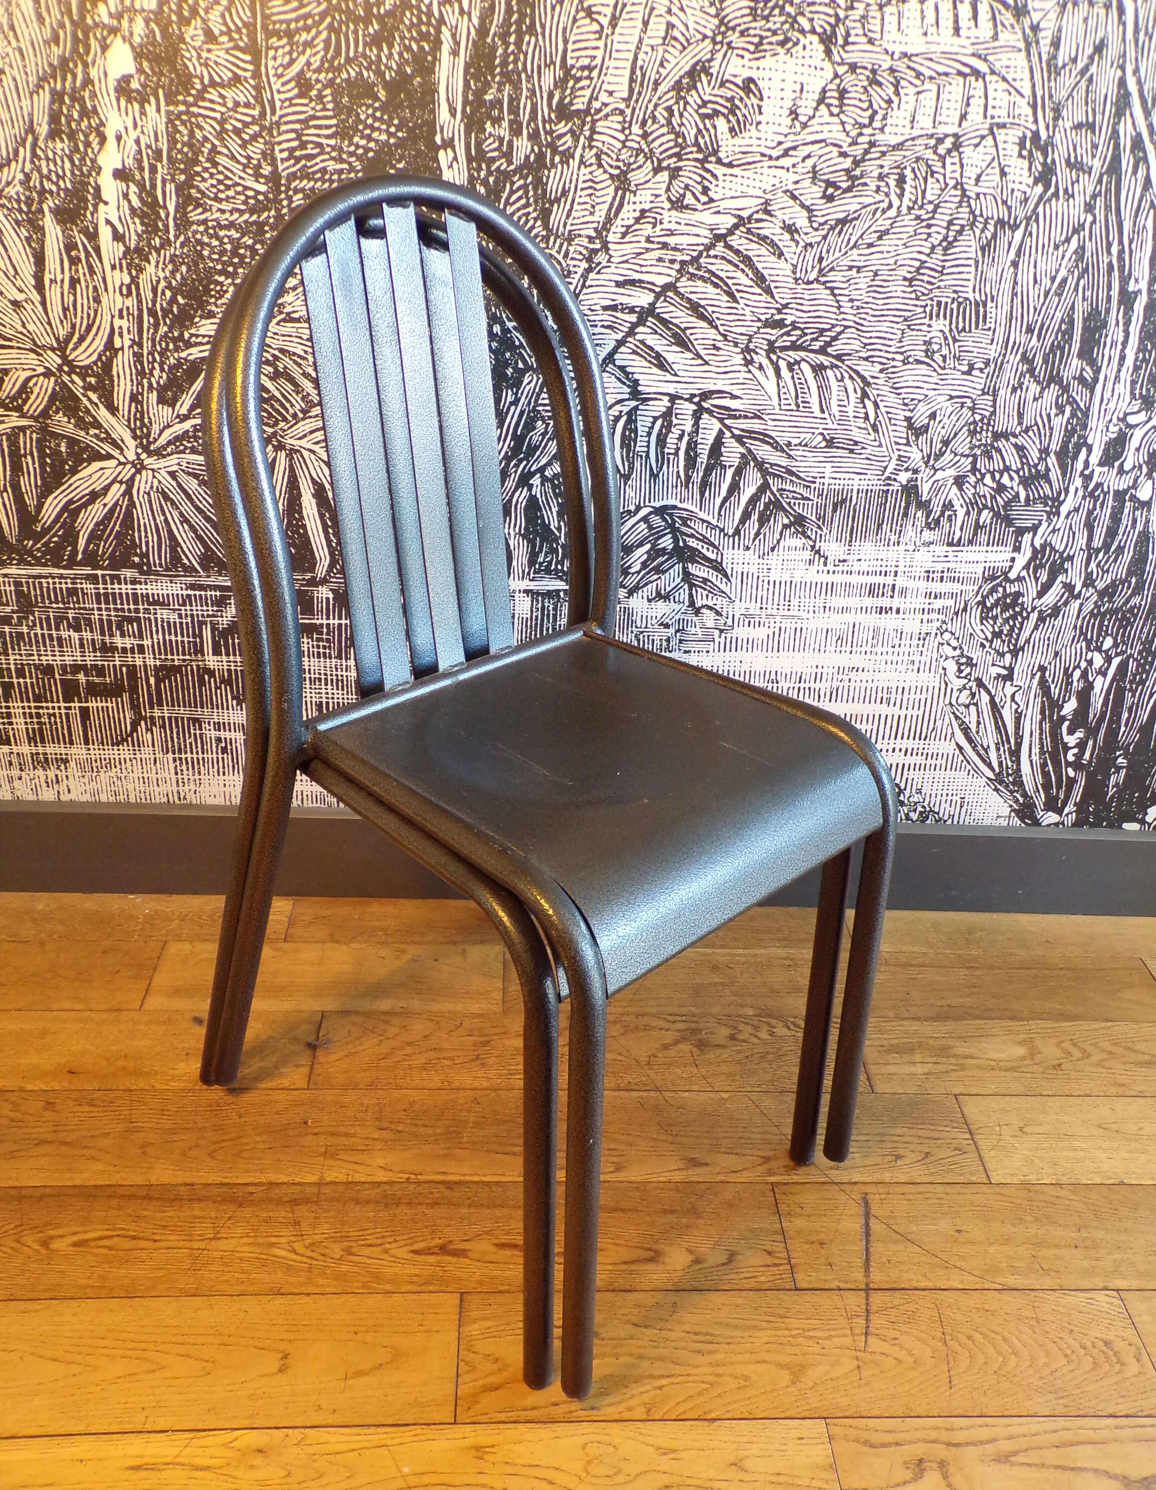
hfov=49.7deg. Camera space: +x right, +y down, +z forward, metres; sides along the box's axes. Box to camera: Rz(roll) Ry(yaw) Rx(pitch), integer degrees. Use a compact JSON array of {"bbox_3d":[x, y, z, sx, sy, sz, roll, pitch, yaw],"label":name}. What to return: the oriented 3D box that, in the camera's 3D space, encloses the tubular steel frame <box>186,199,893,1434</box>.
[{"bbox_3d":[-0.022,0.014,1.067,0.438,0.859,0.532,-23,41,-39],"label":"tubular steel frame"}]

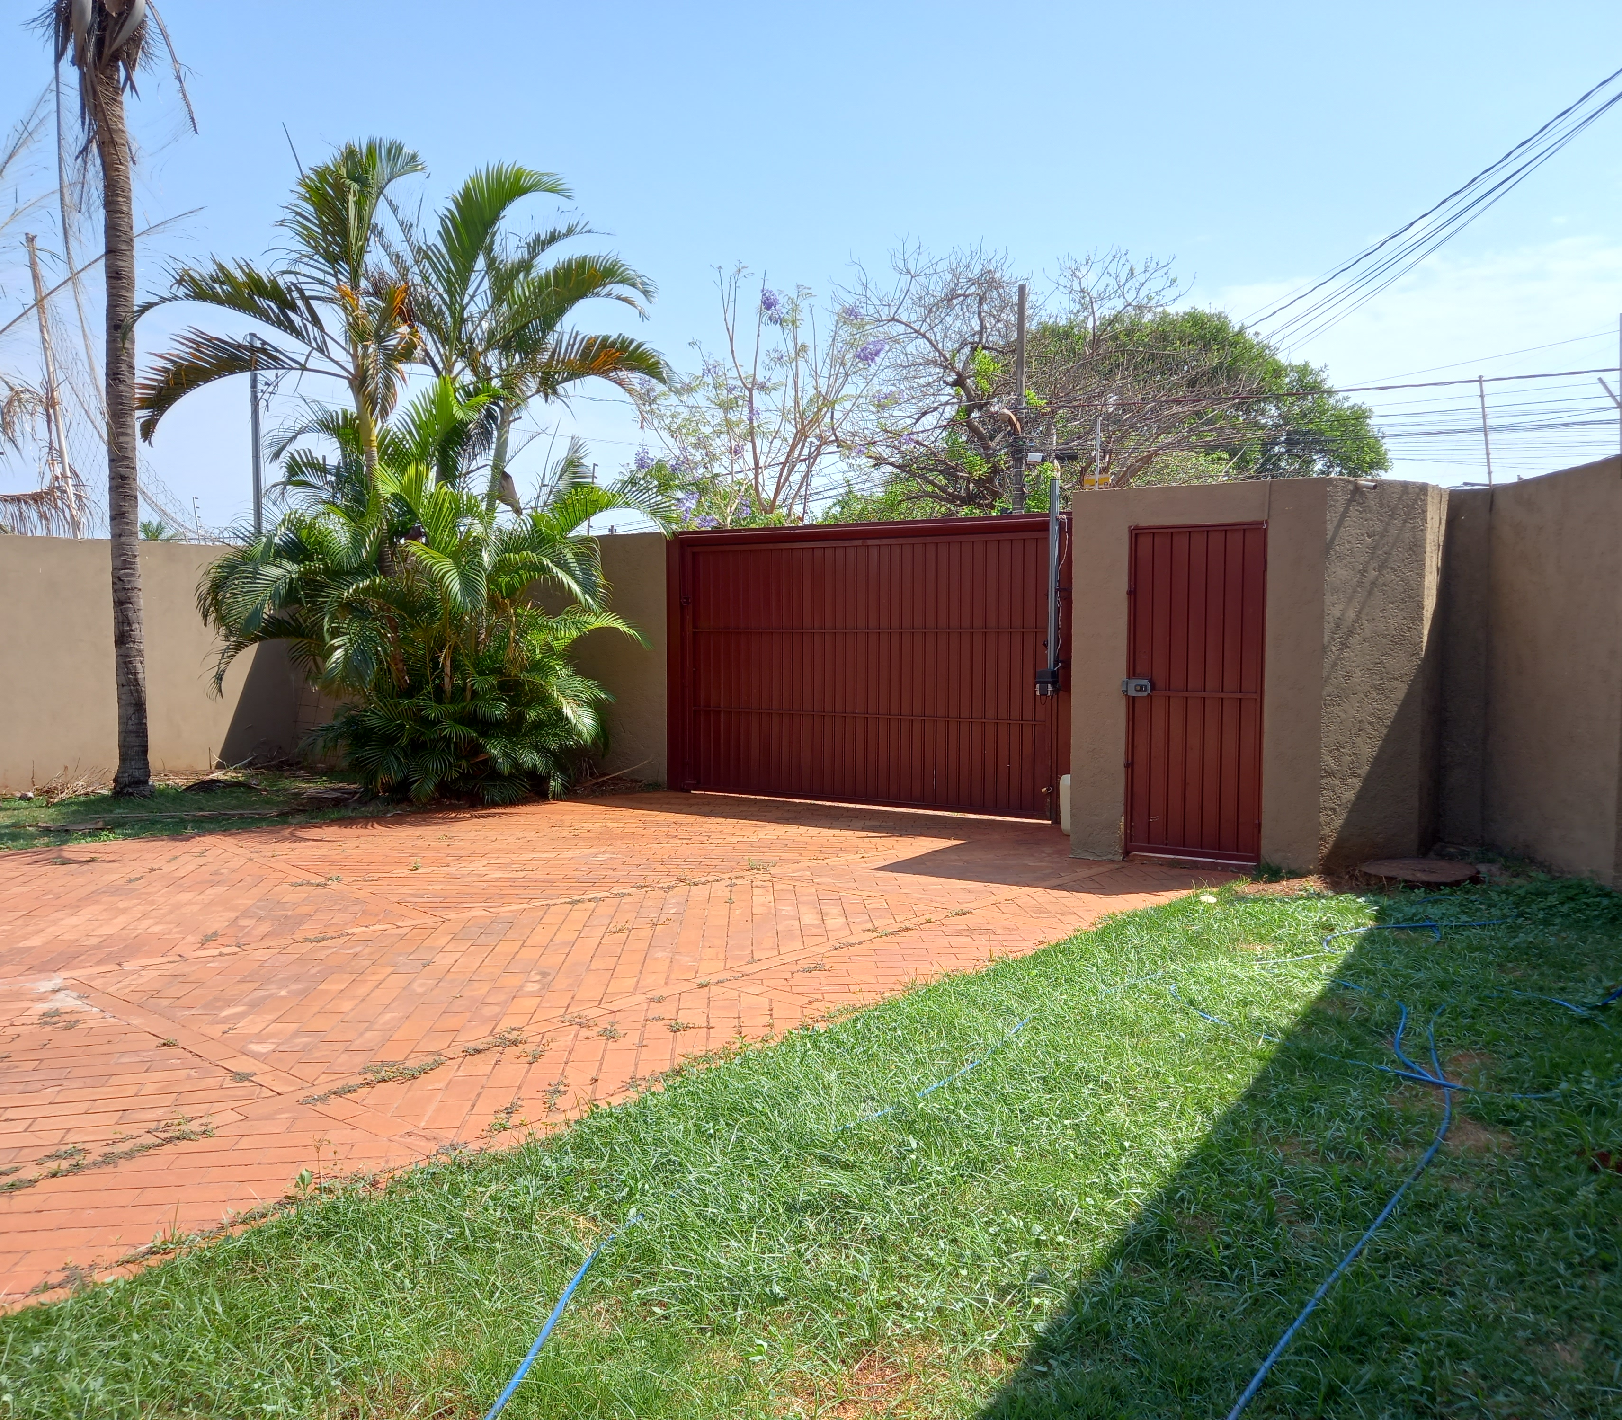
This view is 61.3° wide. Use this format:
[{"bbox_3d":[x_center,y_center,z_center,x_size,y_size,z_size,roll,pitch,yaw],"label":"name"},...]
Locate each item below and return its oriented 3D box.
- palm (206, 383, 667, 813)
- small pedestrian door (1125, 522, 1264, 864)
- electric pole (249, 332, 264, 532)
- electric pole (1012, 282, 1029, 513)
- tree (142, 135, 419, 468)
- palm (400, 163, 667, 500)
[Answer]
[{"bbox_3d":[-3.352,-1.113,12.214,4.000,3.580,3.200,-1,4,-15],"label":"palm"},{"bbox_3d":[2.323,-0.098,8.271,0.830,2.028,0.070,2,4,32],"label":"small pedestrian door"},{"bbox_3d":[-8.400,-2.752,20.885,0.130,5.772,0.130,-2,4,-22],"label":"electric pole"},{"bbox_3d":[4.116,-4.389,27.261,0.250,8.149,0.250,0,4,9],"label":"electric pole"},{"bbox_3d":[-4.723,-2.220,12.385,2.550,5.775,2.400,-2,4,-21],"label":"tree"},{"bbox_3d":[-2.459,-2.080,12.276,2.360,5.497,2.400,-1,4,-11],"label":"palm"}]

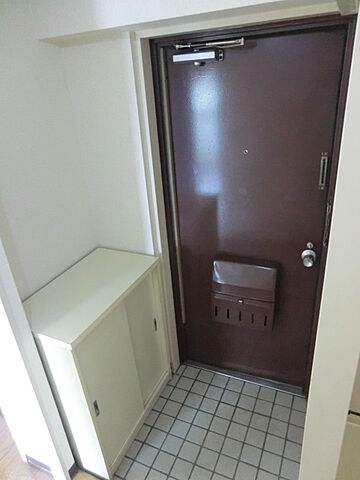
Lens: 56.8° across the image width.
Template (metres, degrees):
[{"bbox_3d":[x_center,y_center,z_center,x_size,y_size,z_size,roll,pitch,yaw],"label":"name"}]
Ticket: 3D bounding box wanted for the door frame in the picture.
[{"bbox_3d":[0.336,0.017,1.780,0.840,1.960,0.100,7,28,22],"label":"door frame"}]

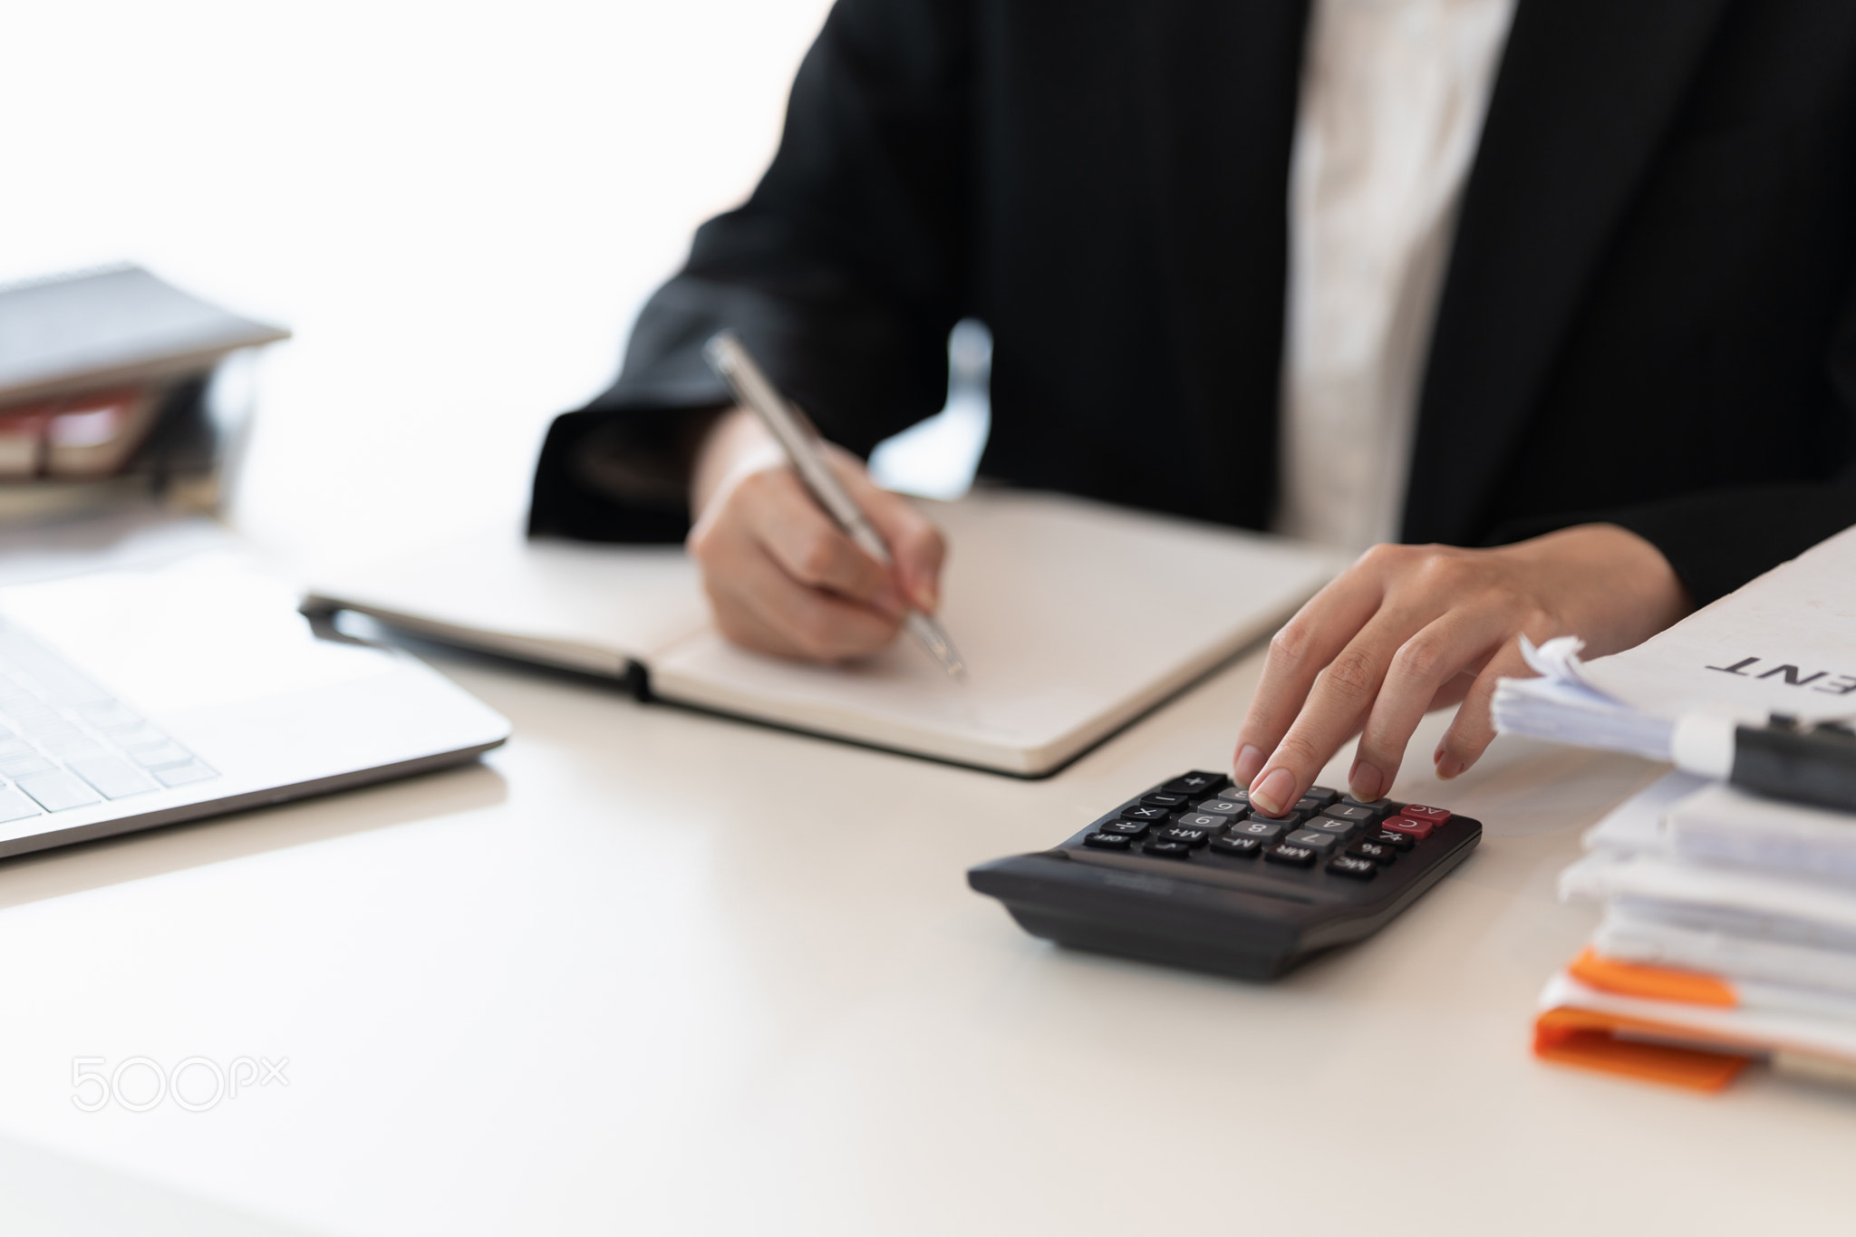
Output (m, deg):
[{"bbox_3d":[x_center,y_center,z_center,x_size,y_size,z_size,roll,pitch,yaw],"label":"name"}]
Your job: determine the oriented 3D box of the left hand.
[{"bbox_3d":[0.163,0.015,1.373,0.161,0.079,0.084,-12,22,-29],"label":"left hand"}]

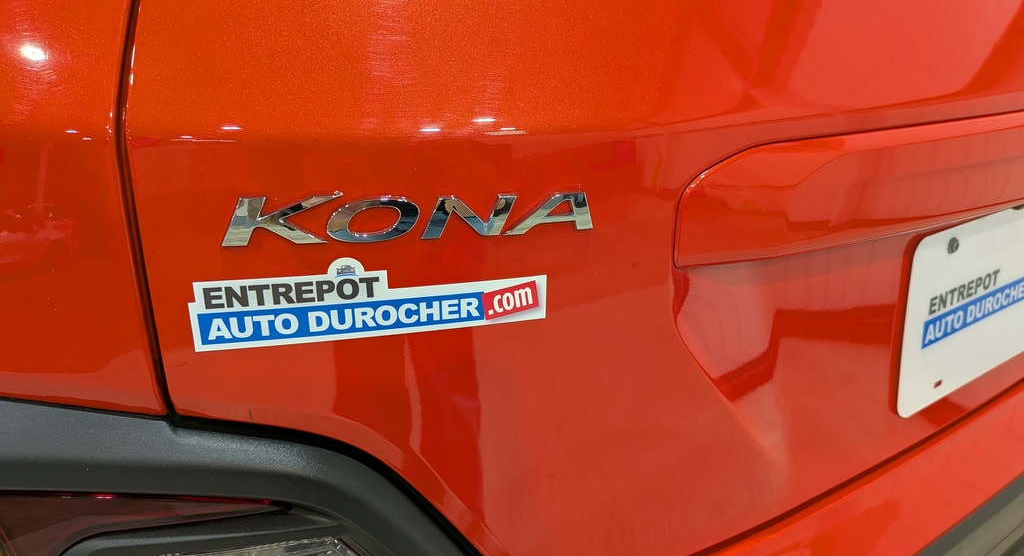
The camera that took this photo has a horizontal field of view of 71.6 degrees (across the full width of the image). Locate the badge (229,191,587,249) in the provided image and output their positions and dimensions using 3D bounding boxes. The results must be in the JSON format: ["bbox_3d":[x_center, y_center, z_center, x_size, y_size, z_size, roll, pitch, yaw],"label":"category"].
[{"bbox_3d":[-0.047,-0.031,0.349,0.184,0.024,0.009,-4,25,-12],"label":"badge"}]

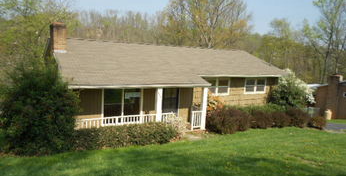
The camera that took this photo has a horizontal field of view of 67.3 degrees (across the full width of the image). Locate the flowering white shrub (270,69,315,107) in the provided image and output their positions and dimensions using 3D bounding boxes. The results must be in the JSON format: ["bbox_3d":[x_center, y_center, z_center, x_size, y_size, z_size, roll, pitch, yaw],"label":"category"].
[{"bbox_3d":[7.594,0.421,16.519,2.600,2.950,2.400,-1,8,-30],"label":"flowering white shrub"}]

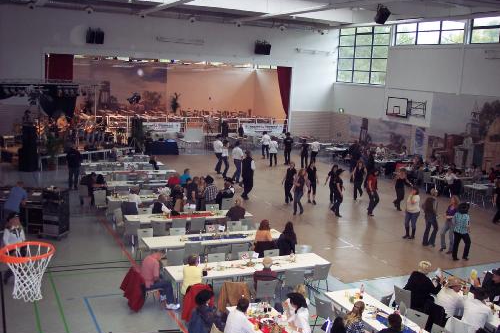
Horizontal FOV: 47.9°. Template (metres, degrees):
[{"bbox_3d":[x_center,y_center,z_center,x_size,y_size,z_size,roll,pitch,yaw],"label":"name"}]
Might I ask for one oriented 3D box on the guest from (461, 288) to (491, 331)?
[{"bbox_3d":[4.070,2.844,10.202,0.500,1.180,0.750,12,13,43],"label":"guest"}]

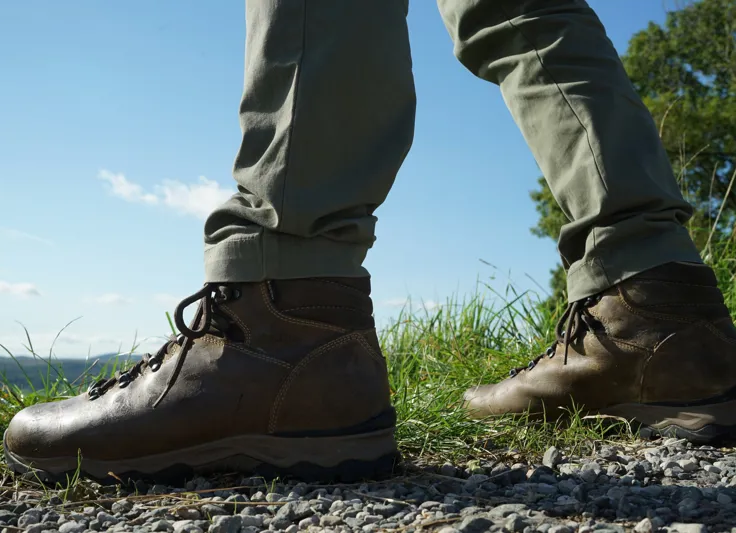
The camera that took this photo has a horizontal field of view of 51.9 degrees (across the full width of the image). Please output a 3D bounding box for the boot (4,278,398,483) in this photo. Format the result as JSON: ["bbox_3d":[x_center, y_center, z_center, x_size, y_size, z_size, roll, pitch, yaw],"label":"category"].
[{"bbox_3d":[-0.131,0.079,0.604,0.308,0.170,0.112,0,-7,2],"label":"boot"}]

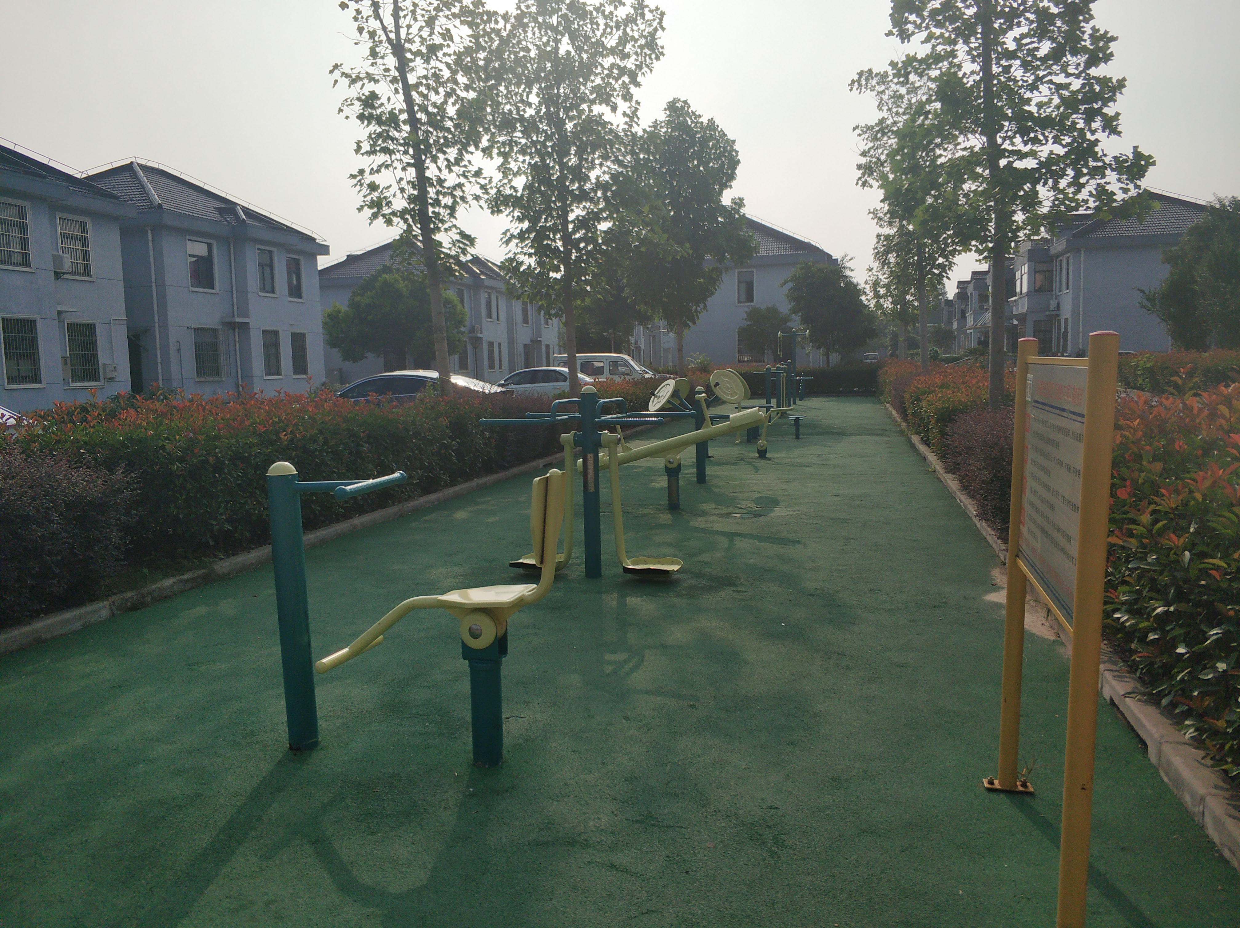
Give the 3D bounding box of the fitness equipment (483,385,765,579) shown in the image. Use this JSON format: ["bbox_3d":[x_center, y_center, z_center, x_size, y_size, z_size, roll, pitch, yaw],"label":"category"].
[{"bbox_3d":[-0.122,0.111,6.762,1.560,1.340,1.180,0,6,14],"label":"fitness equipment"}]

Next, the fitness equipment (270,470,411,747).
[{"bbox_3d":[-1.094,0.552,3.713,0.440,1.110,0.500,0,6,14],"label":"fitness equipment"}]

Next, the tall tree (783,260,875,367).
[{"bbox_3d":[9.422,-6.193,43.608,4.100,6.150,4.100,0,6,14],"label":"tall tree"}]

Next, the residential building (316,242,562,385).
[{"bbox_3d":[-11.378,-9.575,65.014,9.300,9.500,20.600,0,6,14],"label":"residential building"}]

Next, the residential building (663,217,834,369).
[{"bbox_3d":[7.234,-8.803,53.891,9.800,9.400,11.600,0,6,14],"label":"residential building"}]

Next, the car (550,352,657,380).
[{"bbox_3d":[-0.319,-2.847,33.692,4.000,1.880,1.600,1,6,18],"label":"car"}]

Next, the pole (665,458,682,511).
[{"bbox_3d":[0.535,0.193,9.879,0.160,0.530,0.140,0,6,14],"label":"pole"}]

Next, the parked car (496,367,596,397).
[{"bbox_3d":[-2.768,-2.380,31.642,4.600,1.460,1.800,0,6,12],"label":"parked car"}]

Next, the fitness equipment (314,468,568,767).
[{"bbox_3d":[-0.622,0.563,3.600,0.930,1.090,0.460,0,6,14],"label":"fitness equipment"}]

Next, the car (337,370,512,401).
[{"bbox_3d":[-4.522,-1.189,20.093,4.700,1.460,1.820,1,6,17],"label":"car"}]

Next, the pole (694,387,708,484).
[{"bbox_3d":[1.015,-0.368,12.124,0.125,1.190,0.125,0,6,14],"label":"pole"}]

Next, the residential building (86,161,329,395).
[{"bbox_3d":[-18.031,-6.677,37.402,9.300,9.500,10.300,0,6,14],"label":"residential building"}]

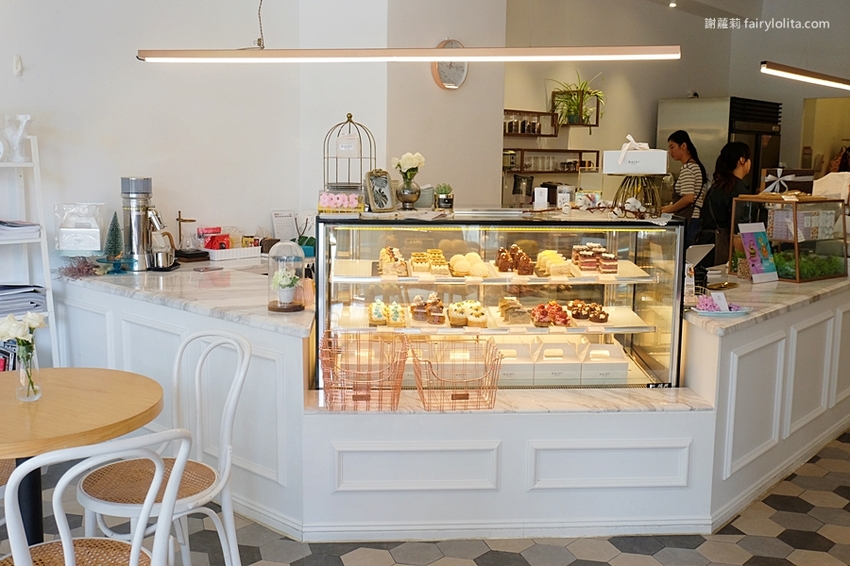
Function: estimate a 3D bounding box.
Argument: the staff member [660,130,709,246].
[{"bbox_3d":[1.885,-0.247,6.099,0.340,1.650,0.420,-2,9,-14],"label":"staff member"}]

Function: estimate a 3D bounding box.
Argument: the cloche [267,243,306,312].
[{"bbox_3d":[-0.563,-0.032,3.465,0.153,0.277,0.153,0,8,-4],"label":"cloche"}]

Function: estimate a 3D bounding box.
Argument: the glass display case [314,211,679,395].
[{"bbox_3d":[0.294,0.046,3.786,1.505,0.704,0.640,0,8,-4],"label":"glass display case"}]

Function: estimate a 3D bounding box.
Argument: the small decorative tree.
[{"bbox_3d":[-1.648,-0.246,4.488,0.092,0.238,0.092,0,8,-4],"label":"small decorative tree"}]

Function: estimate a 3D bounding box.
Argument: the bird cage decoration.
[{"bbox_3d":[-0.330,-0.524,3.756,0.228,0.430,0.228,0,8,-4],"label":"bird cage decoration"}]

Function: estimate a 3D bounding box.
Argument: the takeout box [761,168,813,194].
[{"bbox_3d":[2.027,-0.560,4.740,0.265,0.140,0.130,2,8,7],"label":"takeout box"}]

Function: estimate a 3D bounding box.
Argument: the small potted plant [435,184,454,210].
[{"bbox_3d":[0.092,-0.402,3.977,0.088,0.118,0.088,0,8,-4],"label":"small potted plant"}]

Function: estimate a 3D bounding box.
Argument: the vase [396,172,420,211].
[{"bbox_3d":[-0.077,-0.433,3.983,0.110,0.175,0.110,0,8,-4],"label":"vase"}]

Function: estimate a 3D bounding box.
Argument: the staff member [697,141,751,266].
[{"bbox_3d":[1.937,-0.131,5.554,0.380,1.580,0.430,-4,10,-30],"label":"staff member"}]

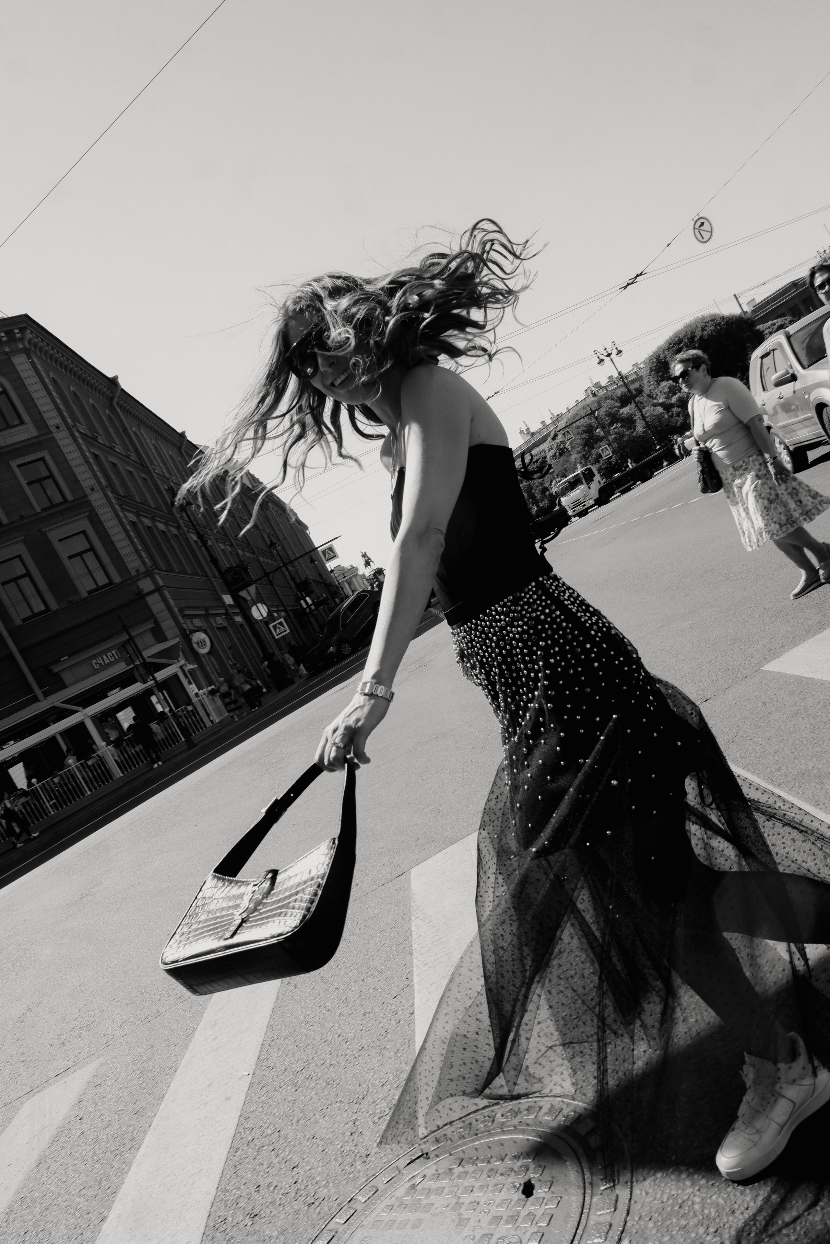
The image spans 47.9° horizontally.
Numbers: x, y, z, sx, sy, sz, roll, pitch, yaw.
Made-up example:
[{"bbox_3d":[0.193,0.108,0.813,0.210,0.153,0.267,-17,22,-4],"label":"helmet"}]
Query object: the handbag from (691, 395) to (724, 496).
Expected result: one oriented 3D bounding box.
[{"bbox_3d":[1.737,-1.065,5.650,0.230,0.540,0.140,-29,1,-14],"label":"handbag"}]

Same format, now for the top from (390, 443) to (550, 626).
[{"bbox_3d":[0.099,-0.172,1.700,0.235,0.300,0.280,-29,1,-16],"label":"top"}]

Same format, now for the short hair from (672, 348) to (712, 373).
[{"bbox_3d":[1.767,-1.633,5.950,0.230,0.190,0.180,-29,1,-16],"label":"short hair"}]

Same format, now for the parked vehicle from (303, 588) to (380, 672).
[{"bbox_3d":[-2.750,0.170,36.500,1.840,1.620,4.500,-27,16,42],"label":"parked vehicle"}]

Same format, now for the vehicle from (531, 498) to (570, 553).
[{"bbox_3d":[5.463,-4.551,46.000,4.900,1.650,1.950,-29,2,-26],"label":"vehicle"}]

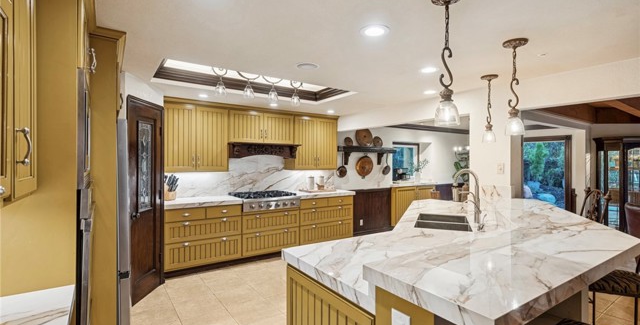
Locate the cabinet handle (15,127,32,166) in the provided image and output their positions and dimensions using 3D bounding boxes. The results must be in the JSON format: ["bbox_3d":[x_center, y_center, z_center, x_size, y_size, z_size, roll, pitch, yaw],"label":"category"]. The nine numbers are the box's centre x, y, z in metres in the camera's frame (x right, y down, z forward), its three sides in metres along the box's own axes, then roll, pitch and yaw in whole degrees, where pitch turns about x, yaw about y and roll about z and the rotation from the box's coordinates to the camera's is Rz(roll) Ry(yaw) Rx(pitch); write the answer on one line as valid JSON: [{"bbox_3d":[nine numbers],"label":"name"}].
[{"bbox_3d":[-0.967,-0.053,0.990,0.036,0.129,0.017,0,0,-35],"label":"cabinet handle"}]

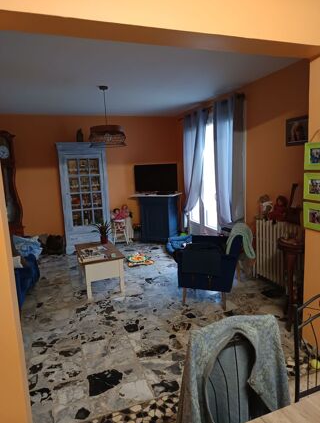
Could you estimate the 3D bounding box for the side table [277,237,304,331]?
[{"bbox_3d":[1.241,0.644,2.674,0.345,0.778,0.345,-6,9,-19],"label":"side table"}]

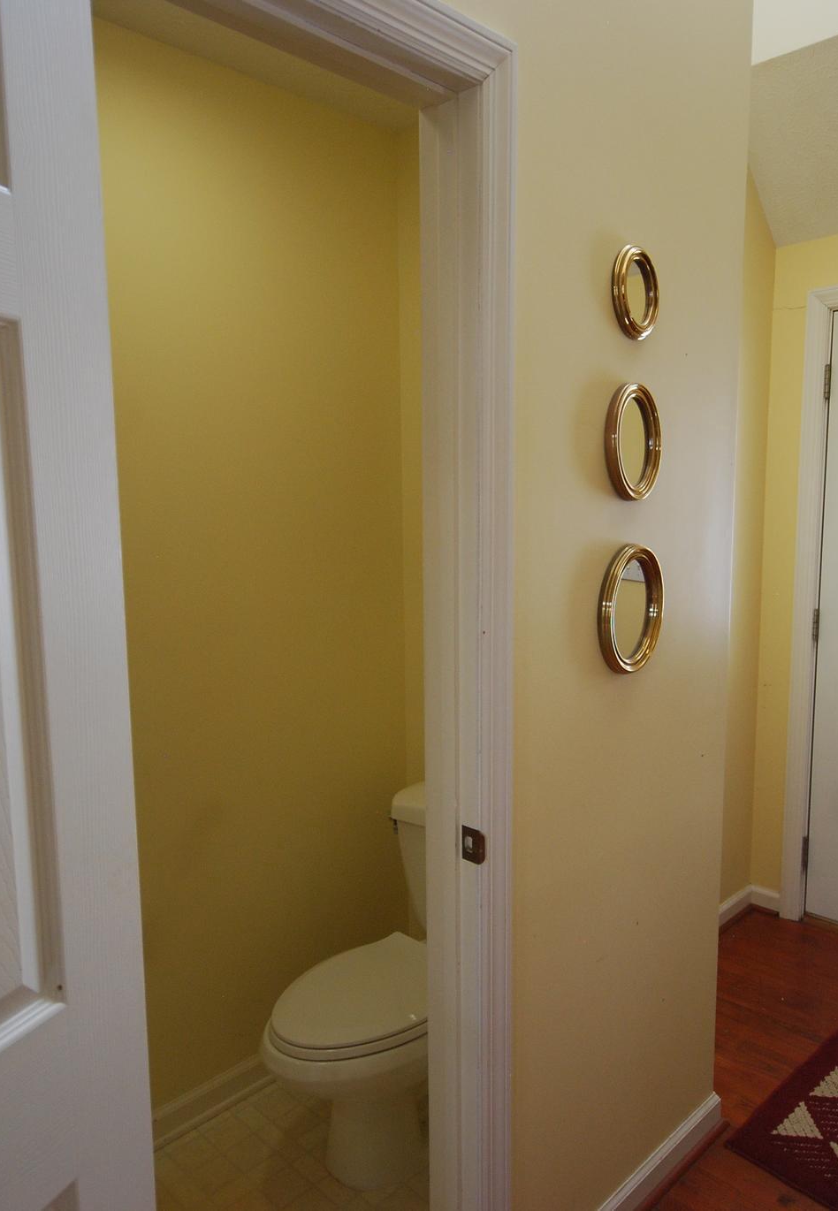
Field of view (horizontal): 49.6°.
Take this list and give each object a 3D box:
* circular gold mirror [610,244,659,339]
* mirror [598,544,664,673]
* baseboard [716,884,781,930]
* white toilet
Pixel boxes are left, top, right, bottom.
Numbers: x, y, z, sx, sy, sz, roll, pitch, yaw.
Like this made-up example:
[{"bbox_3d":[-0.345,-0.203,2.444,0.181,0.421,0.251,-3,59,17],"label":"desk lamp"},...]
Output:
[{"bbox_3d":[0.392,-0.558,1.614,0.025,0.165,0.143,7,10,44],"label":"circular gold mirror"},{"bbox_3d":[0.405,0.008,1.694,0.025,0.243,0.212,7,10,44],"label":"mirror"},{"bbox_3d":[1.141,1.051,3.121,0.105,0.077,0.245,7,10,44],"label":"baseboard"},{"bbox_3d":[-0.026,0.886,2.083,0.450,0.720,0.760,7,10,44],"label":"white toilet"}]

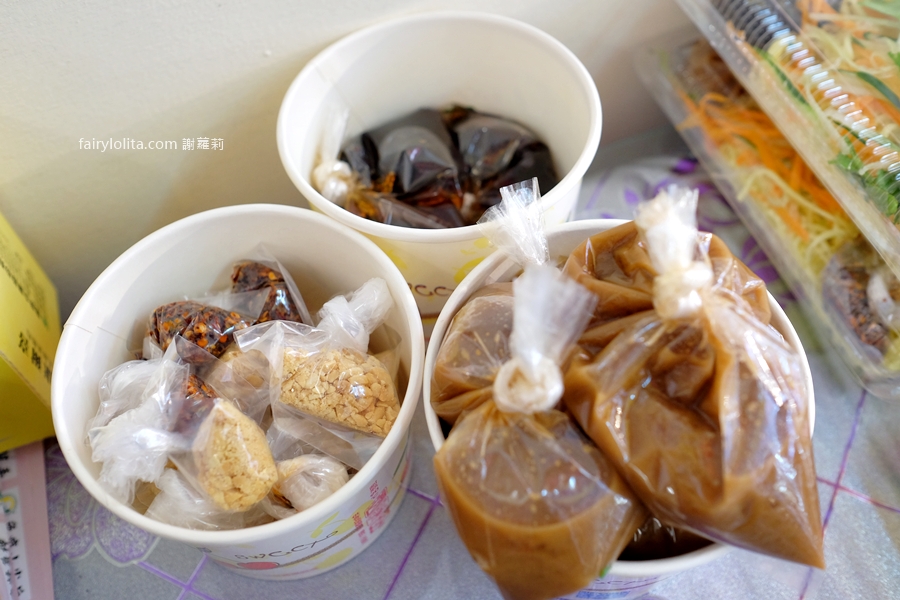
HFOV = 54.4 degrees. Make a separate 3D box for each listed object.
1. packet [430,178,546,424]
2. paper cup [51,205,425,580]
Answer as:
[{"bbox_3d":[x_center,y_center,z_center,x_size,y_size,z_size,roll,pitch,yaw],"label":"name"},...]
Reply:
[{"bbox_3d":[0.018,0.013,0.325,0.062,0.092,0.050,-2,38,-4],"label":"packet"},{"bbox_3d":[-0.076,0.047,0.365,0.138,0.098,0.138,-1,58,2],"label":"paper cup"}]

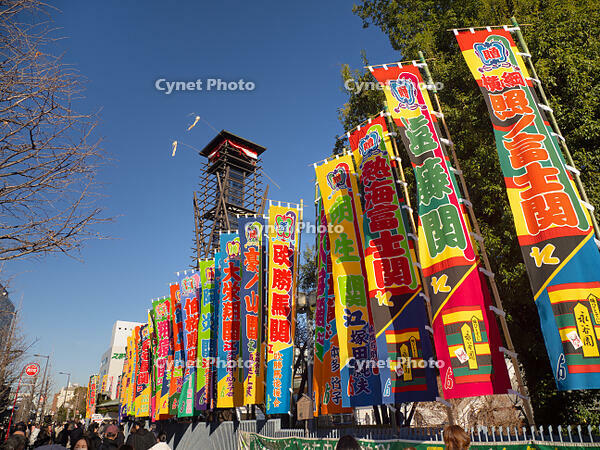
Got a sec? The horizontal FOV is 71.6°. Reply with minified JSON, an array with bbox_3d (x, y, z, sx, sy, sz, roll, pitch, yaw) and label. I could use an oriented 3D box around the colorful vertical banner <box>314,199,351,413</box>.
[{"bbox_3d":[0.820,1.600,10.000,0.900,5.350,0.200,-5,-25,12],"label":"colorful vertical banner"}]

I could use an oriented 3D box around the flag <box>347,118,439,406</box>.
[{"bbox_3d":[1.570,0.354,7.695,0.920,5.420,0.200,-18,-28,30],"label":"flag"}]

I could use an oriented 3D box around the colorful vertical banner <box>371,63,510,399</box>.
[{"bbox_3d":[1.980,-0.314,6.335,0.900,5.350,0.200,-4,-24,-7],"label":"colorful vertical banner"}]

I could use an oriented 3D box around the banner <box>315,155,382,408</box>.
[{"bbox_3d":[0.961,0.899,8.814,0.920,5.420,0.220,-20,-29,32],"label":"banner"}]

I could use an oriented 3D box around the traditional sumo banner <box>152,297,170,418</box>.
[{"bbox_3d":[-6.401,6.107,19.524,0.900,5.350,0.180,-10,-25,0],"label":"traditional sumo banner"}]

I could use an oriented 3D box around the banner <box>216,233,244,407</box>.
[{"bbox_3d":[-2.109,2.715,12.922,0.900,5.350,0.180,-6,-25,7],"label":"banner"}]

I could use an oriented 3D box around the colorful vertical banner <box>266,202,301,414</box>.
[{"bbox_3d":[-0.479,1.950,10.843,0.880,5.420,0.250,-6,-24,13],"label":"colorful vertical banner"}]

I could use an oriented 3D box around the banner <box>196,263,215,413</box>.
[{"bbox_3d":[-3.419,3.858,15.326,0.900,5.350,0.180,-10,-26,15],"label":"banner"}]

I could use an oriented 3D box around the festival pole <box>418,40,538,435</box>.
[{"bbox_3d":[2.630,0.231,6.150,0.080,7.400,0.080,-4,-24,-7],"label":"festival pole"}]

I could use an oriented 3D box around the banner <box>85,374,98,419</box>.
[{"bbox_3d":[-27.285,22.534,54.711,0.900,5.300,0.100,6,-26,-18],"label":"banner"}]

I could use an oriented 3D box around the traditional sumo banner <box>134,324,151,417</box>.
[{"bbox_3d":[-9.357,8.688,25.135,0.900,5.300,0.100,4,-25,-14],"label":"traditional sumo banner"}]

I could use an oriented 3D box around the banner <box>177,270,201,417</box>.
[{"bbox_3d":[-4.218,4.380,15.897,0.900,5.350,0.180,-11,-26,10],"label":"banner"}]

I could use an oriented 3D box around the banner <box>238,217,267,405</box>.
[{"bbox_3d":[-1.352,2.231,11.964,0.880,5.420,0.250,-13,-25,20],"label":"banner"}]

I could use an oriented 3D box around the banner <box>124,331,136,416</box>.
[{"bbox_3d":[-10.973,9.568,27.105,0.900,5.300,0.100,5,-26,-15],"label":"banner"}]

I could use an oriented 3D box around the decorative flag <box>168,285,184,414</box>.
[{"bbox_3d":[-5.403,5.289,18.188,0.900,5.420,0.220,-18,-25,25],"label":"decorative flag"}]

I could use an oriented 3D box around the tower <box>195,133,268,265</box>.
[{"bbox_3d":[-3.586,2.639,21.504,3.000,16.000,3.000,19,-32,-41],"label":"tower"}]

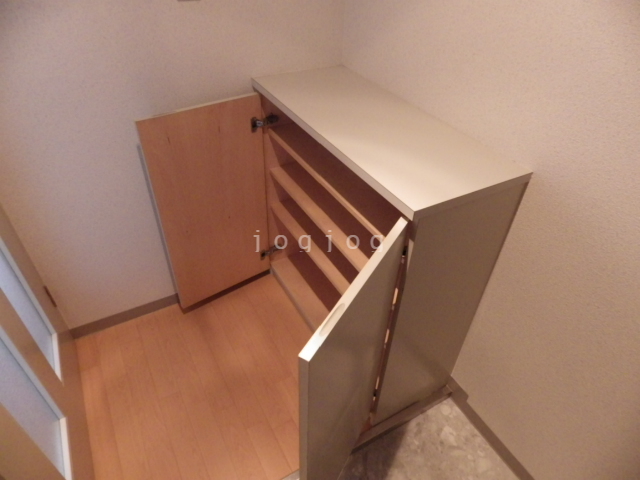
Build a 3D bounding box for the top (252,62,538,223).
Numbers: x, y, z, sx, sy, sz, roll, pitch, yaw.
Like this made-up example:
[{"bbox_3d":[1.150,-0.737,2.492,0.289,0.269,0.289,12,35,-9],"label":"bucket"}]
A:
[{"bbox_3d":[0.134,-0.350,1.191,0.355,0.025,0.886,-18,44,-23],"label":"top"}]

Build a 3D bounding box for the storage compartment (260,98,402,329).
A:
[{"bbox_3d":[0.119,0.000,1.411,0.320,0.839,0.827,-18,43,-23],"label":"storage compartment"}]

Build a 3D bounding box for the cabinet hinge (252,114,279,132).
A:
[{"bbox_3d":[-0.203,-0.428,1.492,0.102,0.048,0.036,-18,44,-23],"label":"cabinet hinge"}]

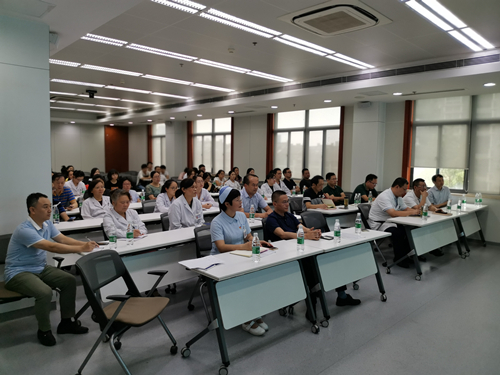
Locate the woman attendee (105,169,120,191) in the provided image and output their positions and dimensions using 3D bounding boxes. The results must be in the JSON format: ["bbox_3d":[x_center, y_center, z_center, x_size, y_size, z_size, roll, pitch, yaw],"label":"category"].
[{"bbox_3d":[-2.884,0.252,7.878,0.500,1.250,0.750,-3,7,-40],"label":"woman attendee"}]

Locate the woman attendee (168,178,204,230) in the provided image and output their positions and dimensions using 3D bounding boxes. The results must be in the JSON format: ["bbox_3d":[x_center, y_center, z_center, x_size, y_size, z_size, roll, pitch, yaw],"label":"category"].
[{"bbox_3d":[-0.713,0.560,4.606,0.800,1.310,0.500,4,6,31],"label":"woman attendee"}]

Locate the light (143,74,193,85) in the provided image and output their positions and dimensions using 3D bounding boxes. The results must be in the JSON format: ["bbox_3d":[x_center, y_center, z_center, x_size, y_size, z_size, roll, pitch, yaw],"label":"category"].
[{"bbox_3d":[-1.669,-2.234,7.811,1.155,0.060,0.198,-4,7,-44],"label":"light"}]

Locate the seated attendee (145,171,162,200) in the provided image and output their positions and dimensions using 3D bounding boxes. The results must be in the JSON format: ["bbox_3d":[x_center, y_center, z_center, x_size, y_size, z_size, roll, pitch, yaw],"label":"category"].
[{"bbox_3d":[-1.726,0.355,6.962,0.780,1.280,0.480,5,7,41],"label":"seated attendee"}]

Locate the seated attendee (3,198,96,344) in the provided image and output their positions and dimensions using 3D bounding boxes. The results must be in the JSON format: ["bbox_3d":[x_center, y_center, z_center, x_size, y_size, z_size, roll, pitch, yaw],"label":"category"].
[{"bbox_3d":[-1.763,0.686,3.252,0.840,1.250,0.540,2,5,14],"label":"seated attendee"}]

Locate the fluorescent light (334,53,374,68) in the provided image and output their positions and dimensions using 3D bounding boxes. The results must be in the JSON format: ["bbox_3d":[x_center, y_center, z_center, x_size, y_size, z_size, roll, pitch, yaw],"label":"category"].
[{"bbox_3d":[1.743,-2.102,6.199,1.193,0.070,0.114,-4,7,-44],"label":"fluorescent light"}]

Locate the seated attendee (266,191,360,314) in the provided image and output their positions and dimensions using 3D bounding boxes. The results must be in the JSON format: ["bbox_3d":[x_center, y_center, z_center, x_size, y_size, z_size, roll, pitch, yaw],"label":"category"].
[{"bbox_3d":[0.573,0.661,4.026,0.820,1.250,0.700,6,7,42],"label":"seated attendee"}]

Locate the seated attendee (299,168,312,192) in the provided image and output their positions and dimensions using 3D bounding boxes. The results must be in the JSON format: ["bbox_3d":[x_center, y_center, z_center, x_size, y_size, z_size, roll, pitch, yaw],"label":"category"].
[{"bbox_3d":[1.288,0.222,8.773,0.530,1.310,0.800,-2,6,-33],"label":"seated attendee"}]

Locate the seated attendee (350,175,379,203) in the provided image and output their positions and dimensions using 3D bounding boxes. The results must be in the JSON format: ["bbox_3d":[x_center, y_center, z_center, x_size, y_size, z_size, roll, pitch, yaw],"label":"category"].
[{"bbox_3d":[2.144,0.395,7.129,0.600,1.290,0.850,-4,7,-43],"label":"seated attendee"}]

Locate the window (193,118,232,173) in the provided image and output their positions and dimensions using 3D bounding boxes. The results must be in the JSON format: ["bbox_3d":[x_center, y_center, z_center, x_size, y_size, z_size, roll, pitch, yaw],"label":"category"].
[{"bbox_3d":[-1.340,-1.516,13.627,0.120,1.920,2.400,-4,7,-43],"label":"window"}]

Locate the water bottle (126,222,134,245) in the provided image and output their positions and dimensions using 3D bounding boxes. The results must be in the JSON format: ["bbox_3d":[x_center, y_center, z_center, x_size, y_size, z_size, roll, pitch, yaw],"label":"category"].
[{"bbox_3d":[-1.103,0.413,3.470,0.066,0.228,0.066,-4,7,-44],"label":"water bottle"}]

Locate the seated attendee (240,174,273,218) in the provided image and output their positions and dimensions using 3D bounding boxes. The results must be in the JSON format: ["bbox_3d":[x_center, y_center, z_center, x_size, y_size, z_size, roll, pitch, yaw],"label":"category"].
[{"bbox_3d":[0.074,0.495,5.281,0.820,1.340,0.540,5,6,38],"label":"seated attendee"}]

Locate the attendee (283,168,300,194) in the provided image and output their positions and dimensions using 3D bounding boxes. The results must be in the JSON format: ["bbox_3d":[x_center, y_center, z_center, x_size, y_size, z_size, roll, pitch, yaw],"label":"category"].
[{"bbox_3d":[0.900,0.251,8.312,0.550,1.320,0.800,-4,7,-43],"label":"attendee"}]

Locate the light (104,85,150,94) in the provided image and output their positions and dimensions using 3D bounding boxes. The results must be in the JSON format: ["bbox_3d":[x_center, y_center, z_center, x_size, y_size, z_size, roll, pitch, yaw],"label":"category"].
[{"bbox_3d":[-3.016,-2.455,9.379,1.153,0.070,0.269,-4,7,-44],"label":"light"}]

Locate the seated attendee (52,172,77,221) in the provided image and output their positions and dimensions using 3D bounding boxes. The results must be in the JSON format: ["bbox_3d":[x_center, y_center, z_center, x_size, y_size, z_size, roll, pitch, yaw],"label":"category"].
[{"bbox_3d":[-2.402,0.507,4.799,0.820,1.340,0.540,5,7,41],"label":"seated attendee"}]

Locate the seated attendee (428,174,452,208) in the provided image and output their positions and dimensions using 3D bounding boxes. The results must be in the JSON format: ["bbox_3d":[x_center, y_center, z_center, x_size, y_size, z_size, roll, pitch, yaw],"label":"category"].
[{"bbox_3d":[3.364,0.441,6.756,0.550,1.310,0.780,-1,5,-21],"label":"seated attendee"}]

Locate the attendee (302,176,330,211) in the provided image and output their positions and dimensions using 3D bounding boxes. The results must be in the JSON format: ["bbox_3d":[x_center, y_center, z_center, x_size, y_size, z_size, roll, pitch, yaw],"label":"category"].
[{"bbox_3d":[1.220,0.437,6.433,0.800,1.280,0.520,5,7,41],"label":"attendee"}]

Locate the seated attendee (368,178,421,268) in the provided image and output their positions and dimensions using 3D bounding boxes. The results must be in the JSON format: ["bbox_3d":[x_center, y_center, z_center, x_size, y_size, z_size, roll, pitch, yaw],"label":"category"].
[{"bbox_3d":[2.171,0.517,5.648,0.850,1.310,0.600,6,7,43],"label":"seated attendee"}]

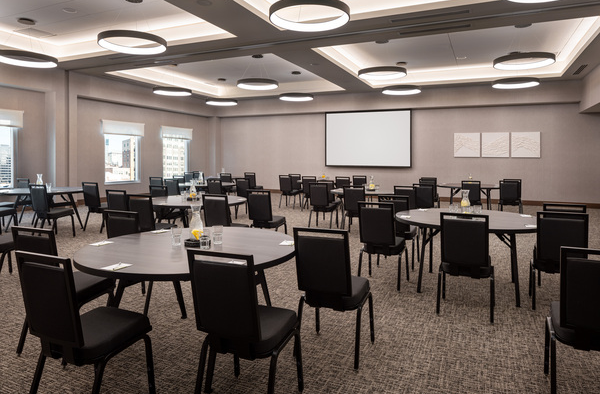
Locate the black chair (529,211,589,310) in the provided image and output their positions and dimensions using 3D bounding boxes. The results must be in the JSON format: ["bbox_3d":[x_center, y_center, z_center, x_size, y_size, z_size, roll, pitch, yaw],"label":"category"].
[{"bbox_3d":[2.344,0.566,3.602,0.460,0.900,0.550,3,6,33],"label":"black chair"}]

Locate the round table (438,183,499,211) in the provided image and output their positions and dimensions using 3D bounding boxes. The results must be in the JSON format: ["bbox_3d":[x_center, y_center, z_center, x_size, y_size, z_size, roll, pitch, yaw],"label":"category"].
[{"bbox_3d":[3.960,0.105,9.300,1.520,0.755,1.520,2,6,25],"label":"round table"}]

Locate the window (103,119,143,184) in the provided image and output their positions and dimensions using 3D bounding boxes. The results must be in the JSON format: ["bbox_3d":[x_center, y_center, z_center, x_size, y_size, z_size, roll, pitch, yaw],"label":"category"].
[{"bbox_3d":[-5.800,-1.476,13.120,0.140,1.970,1.450,2,6,26],"label":"window"}]

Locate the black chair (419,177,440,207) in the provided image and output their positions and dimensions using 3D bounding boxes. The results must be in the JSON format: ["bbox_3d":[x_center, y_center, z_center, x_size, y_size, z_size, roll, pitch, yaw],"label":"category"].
[{"bbox_3d":[3.113,0.007,9.568,0.460,0.900,0.550,3,6,27],"label":"black chair"}]

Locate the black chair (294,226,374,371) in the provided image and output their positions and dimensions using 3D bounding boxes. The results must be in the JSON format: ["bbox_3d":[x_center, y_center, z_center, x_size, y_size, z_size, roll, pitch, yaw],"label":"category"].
[{"bbox_3d":[0.246,0.651,2.881,0.470,0.915,0.535,2,5,25],"label":"black chair"}]

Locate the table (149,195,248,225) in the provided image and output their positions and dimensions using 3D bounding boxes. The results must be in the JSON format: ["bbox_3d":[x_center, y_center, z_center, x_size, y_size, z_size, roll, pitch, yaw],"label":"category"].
[{"bbox_3d":[-1.550,0.424,6.053,1.494,0.750,1.494,0,5,0],"label":"table"}]

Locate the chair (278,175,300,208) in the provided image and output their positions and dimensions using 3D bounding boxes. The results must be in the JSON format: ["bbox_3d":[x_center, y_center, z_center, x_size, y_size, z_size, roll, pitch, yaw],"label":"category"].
[{"bbox_3d":[-0.273,-0.135,11.197,0.460,0.900,0.550,3,6,28],"label":"chair"}]

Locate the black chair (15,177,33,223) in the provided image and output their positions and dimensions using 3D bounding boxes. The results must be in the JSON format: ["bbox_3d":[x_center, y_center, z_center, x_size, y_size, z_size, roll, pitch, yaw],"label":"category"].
[{"bbox_3d":[-5.897,0.063,8.908,0.470,0.915,0.535,2,5,23],"label":"black chair"}]

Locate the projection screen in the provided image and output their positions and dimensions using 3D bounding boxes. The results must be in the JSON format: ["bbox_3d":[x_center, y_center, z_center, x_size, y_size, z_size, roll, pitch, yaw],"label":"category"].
[{"bbox_3d":[2.307,-1.982,13.776,3.038,1.930,0.080,2,6,25],"label":"projection screen"}]

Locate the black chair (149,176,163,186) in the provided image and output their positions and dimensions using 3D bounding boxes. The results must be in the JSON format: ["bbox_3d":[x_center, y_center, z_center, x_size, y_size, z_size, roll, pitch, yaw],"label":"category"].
[{"bbox_3d":[-3.569,-0.059,10.495,0.460,0.900,0.550,2,6,21],"label":"black chair"}]

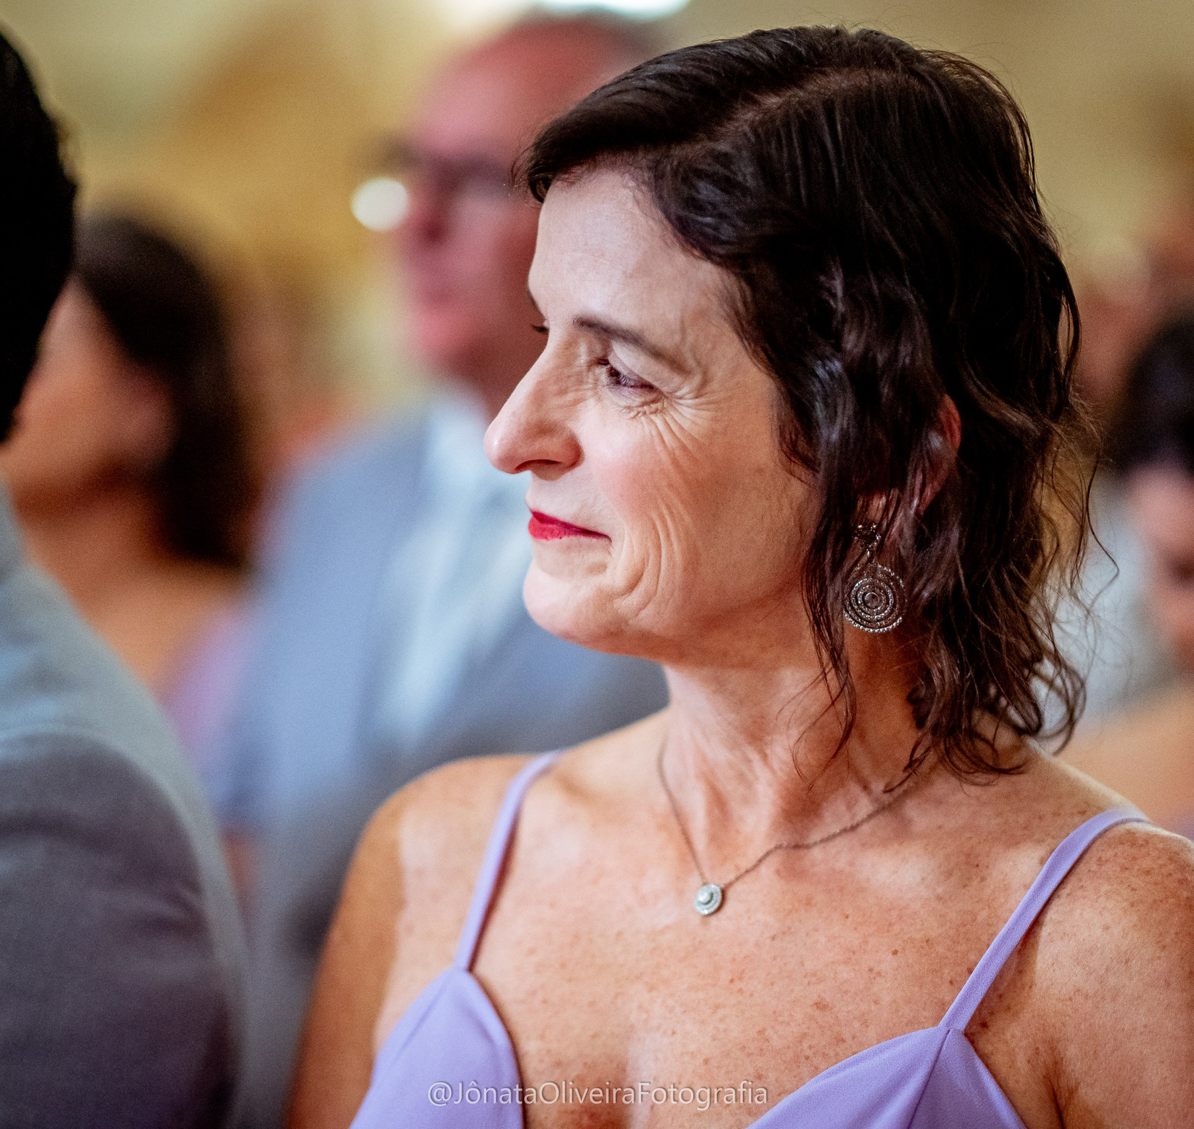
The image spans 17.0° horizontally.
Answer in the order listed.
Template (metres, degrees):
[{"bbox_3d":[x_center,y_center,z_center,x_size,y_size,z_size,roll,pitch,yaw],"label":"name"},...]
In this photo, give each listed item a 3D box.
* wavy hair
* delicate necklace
[{"bbox_3d":[0.081,-0.063,1.540,0.220,0.280,0.190,-1,8,-27],"label":"wavy hair"},{"bbox_3d":[0.082,0.094,1.545,0.122,0.080,0.130,2,3,35],"label":"delicate necklace"}]

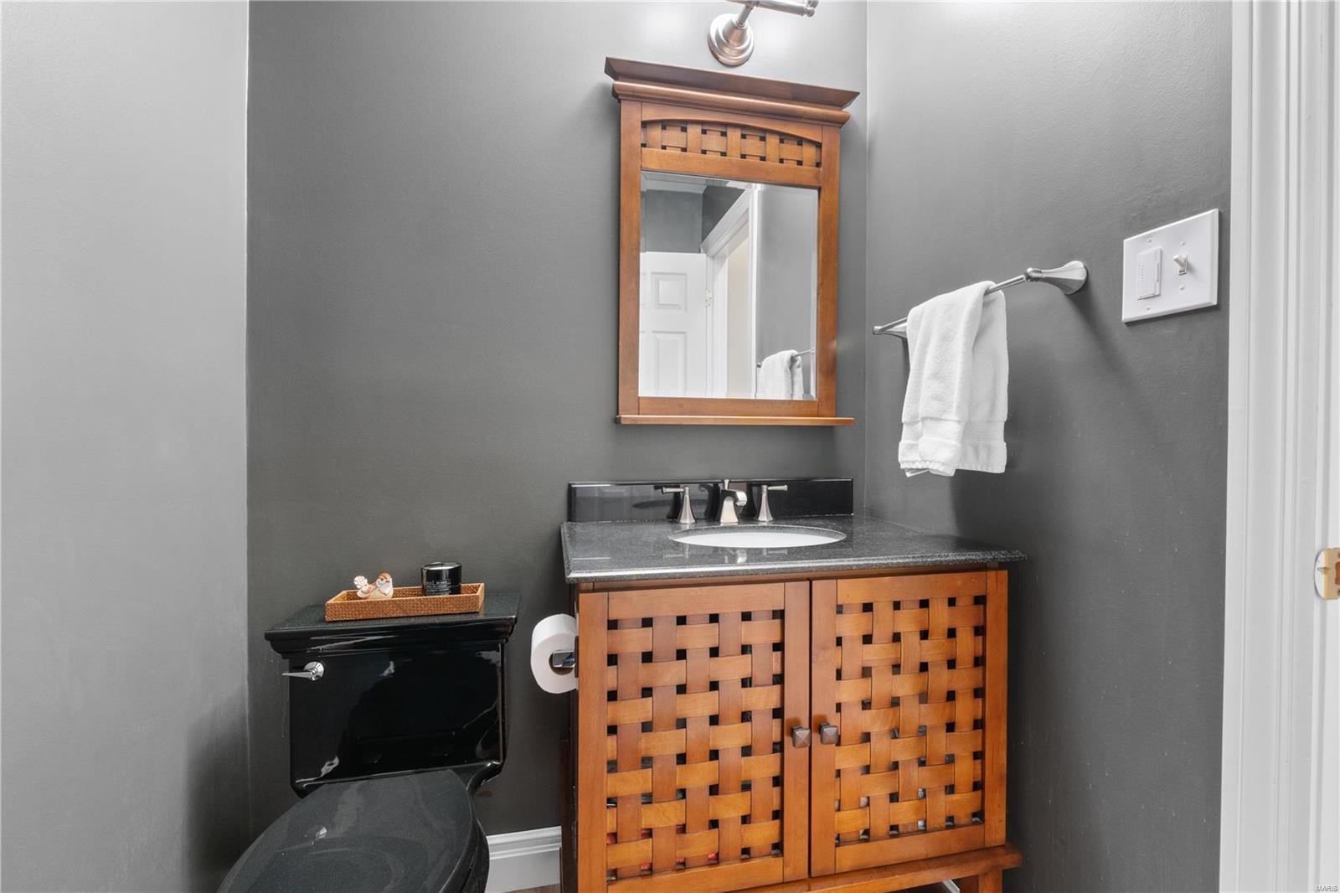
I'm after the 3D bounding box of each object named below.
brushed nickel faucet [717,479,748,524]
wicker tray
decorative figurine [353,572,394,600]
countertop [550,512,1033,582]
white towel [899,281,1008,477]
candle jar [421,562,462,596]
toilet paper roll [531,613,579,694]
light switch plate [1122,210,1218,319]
[{"bbox_3d":[0.149,0.133,1.319,0.045,0.099,0.146,0,1,-12],"label":"brushed nickel faucet"},{"bbox_3d":[-0.552,0.331,1.192,0.294,0.038,0.097,0,1,-12],"label":"wicker tray"},{"bbox_3d":[-0.623,0.305,1.175,0.080,0.078,0.052,0,1,28],"label":"decorative figurine"},{"bbox_3d":[0.183,0.193,1.167,0.797,0.019,0.543,0,1,-12],"label":"countertop"},{"bbox_3d":[0.538,-0.115,1.083,0.065,0.345,0.246,0,1,-12],"label":"white towel"},{"bbox_3d":[-0.491,0.300,1.204,0.081,0.089,0.081,0,1,-12],"label":"candle jar"},{"bbox_3d":[-0.191,0.359,0.978,0.104,0.104,0.102,0,1,-12],"label":"toilet paper roll"},{"bbox_3d":[0.681,-0.242,0.768,0.016,0.120,0.120,0,1,-12],"label":"light switch plate"}]

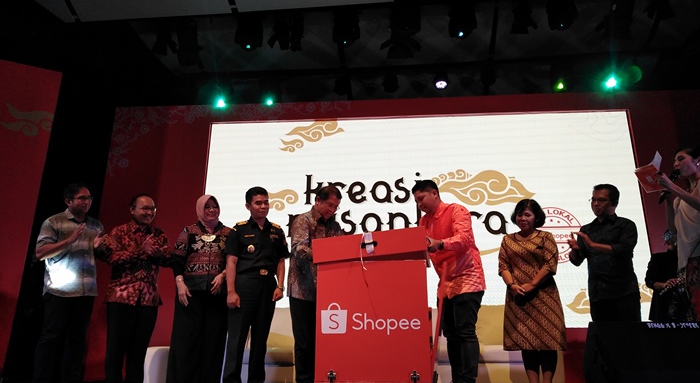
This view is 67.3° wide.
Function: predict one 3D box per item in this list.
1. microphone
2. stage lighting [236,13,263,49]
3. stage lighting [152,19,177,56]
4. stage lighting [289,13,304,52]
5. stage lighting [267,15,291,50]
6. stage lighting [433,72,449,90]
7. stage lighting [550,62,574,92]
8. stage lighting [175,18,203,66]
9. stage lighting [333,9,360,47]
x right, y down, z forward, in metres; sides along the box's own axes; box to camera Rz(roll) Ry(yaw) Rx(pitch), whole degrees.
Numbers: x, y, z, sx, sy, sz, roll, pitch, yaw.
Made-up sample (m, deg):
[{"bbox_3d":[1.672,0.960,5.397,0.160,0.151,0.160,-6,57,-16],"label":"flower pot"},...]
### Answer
[{"bbox_3d":[2.164,-0.029,3.550,0.052,0.265,0.052,31,0,0],"label":"microphone"},{"bbox_3d":[-1.330,-2.102,6.914,0.319,0.369,0.285,-1,-18,5],"label":"stage lighting"},{"bbox_3d":[-2.477,-2.058,7.030,0.253,0.425,0.239,-1,-18,5],"label":"stage lighting"},{"bbox_3d":[-0.634,-1.883,6.228,0.180,0.380,0.200,-1,-19,5],"label":"stage lighting"},{"bbox_3d":[-0.850,-1.890,6.251,0.260,0.340,0.220,-1,-19,5],"label":"stage lighting"},{"bbox_3d":[1.277,-1.566,7.417,0.220,0.220,0.180,-1,-19,5],"label":"stage lighting"},{"bbox_3d":[2.934,-1.588,7.261,0.280,0.320,0.240,-1,-19,5],"label":"stage lighting"},{"bbox_3d":[-2.133,-1.958,6.959,0.281,0.550,0.236,-1,-18,5],"label":"stage lighting"},{"bbox_3d":[-0.041,-1.916,6.180,0.310,0.380,0.250,-1,-19,5],"label":"stage lighting"}]

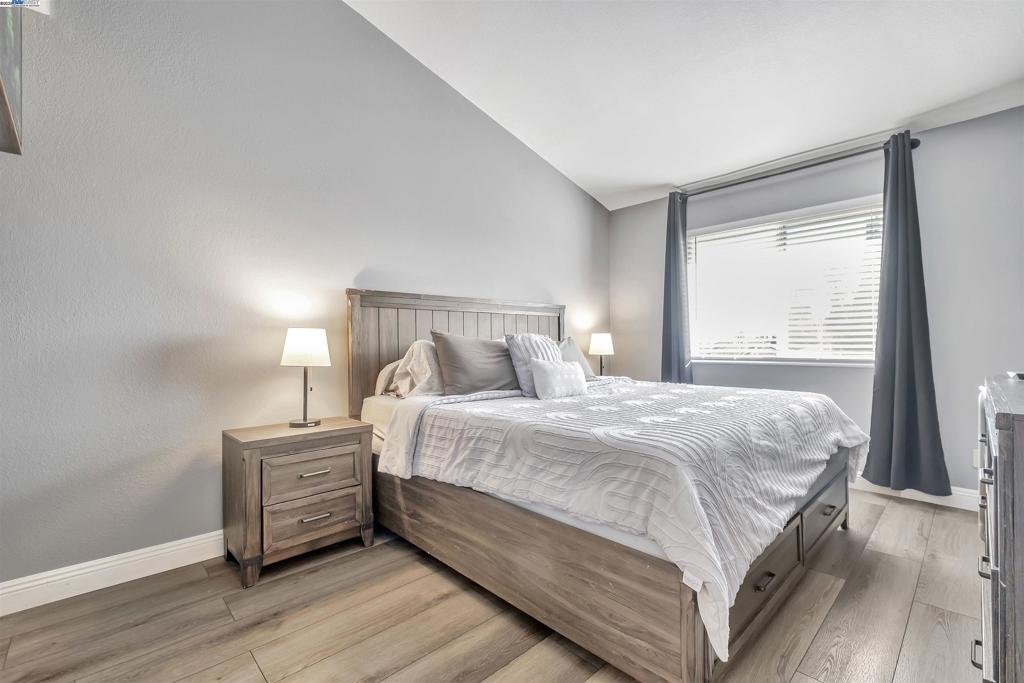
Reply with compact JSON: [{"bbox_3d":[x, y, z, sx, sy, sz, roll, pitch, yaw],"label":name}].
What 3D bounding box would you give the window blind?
[{"bbox_3d":[2.187,-0.428,3.563,0.098,1.224,1.461,0,-1,-43],"label":"window blind"}]

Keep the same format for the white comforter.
[{"bbox_3d":[0.686,0.538,2.374,2.169,0.501,1.733,0,-1,-43],"label":"white comforter"}]

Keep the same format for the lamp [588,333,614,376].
[{"bbox_3d":[0.892,0.186,4.250,0.251,0.532,0.251,0,-1,-43],"label":"lamp"}]

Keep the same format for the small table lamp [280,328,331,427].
[{"bbox_3d":[-1.140,0.195,2.354,0.251,0.532,0.251,0,-1,-43],"label":"small table lamp"}]

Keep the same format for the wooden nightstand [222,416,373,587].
[{"bbox_3d":[-1.119,0.790,2.273,0.624,0.659,0.403,0,-1,-43],"label":"wooden nightstand"}]

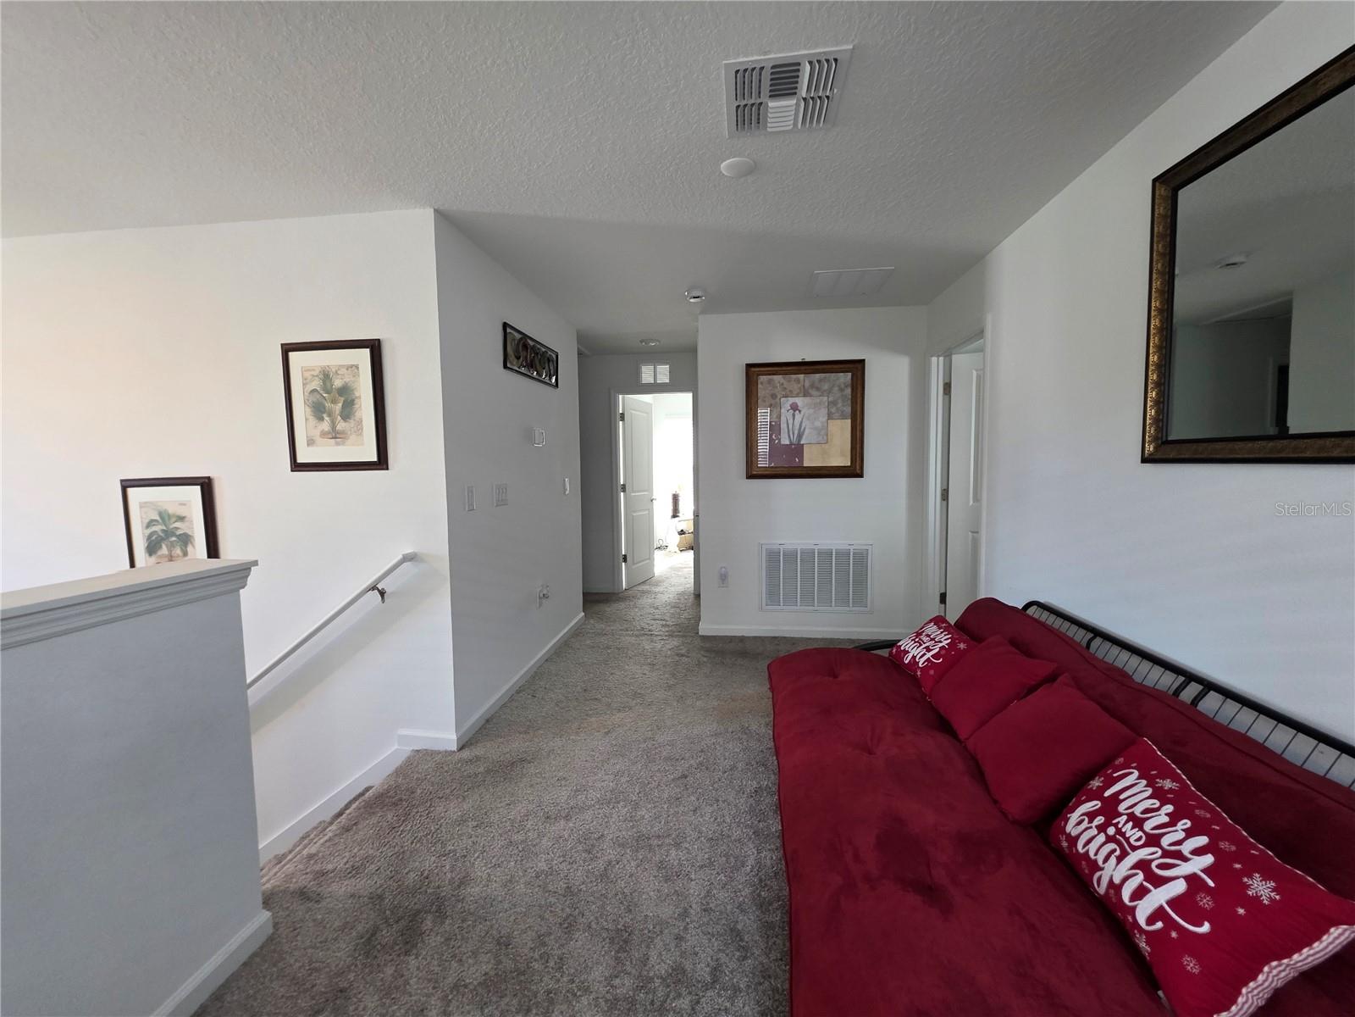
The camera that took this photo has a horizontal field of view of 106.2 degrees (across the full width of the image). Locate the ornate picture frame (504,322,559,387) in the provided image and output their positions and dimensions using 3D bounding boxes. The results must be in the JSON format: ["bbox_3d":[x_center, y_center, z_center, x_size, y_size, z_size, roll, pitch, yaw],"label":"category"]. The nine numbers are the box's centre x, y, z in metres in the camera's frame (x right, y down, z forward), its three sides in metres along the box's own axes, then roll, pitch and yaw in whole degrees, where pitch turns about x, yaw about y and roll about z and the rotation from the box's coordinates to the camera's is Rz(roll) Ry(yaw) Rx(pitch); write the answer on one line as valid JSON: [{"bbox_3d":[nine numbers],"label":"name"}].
[{"bbox_3d":[-0.919,-0.951,3.270,0.030,0.256,0.806,0,5,7],"label":"ornate picture frame"}]

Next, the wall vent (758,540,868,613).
[{"bbox_3d":[1.048,0.526,3.855,0.828,0.520,0.015,0,5,7],"label":"wall vent"}]

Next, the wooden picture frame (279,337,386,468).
[{"bbox_3d":[-1.558,-0.459,2.318,0.470,0.577,0.025,0,5,7],"label":"wooden picture frame"}]

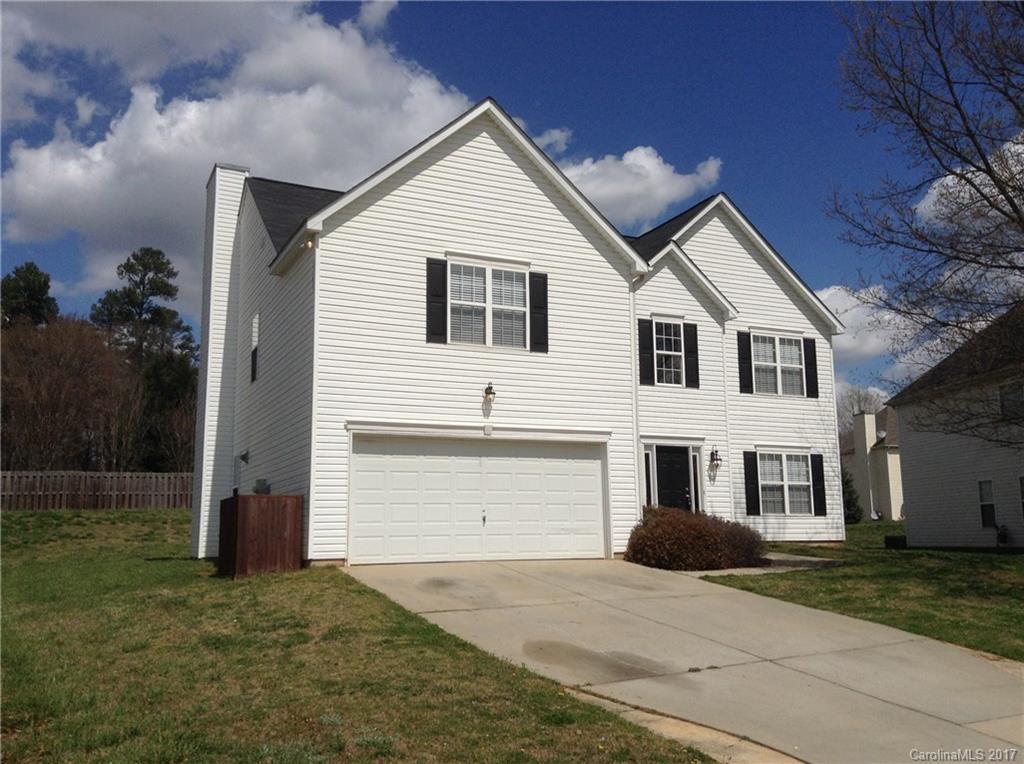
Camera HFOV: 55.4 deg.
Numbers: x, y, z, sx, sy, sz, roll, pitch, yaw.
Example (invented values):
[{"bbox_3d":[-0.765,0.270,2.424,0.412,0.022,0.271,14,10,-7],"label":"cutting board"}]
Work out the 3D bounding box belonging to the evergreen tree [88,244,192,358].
[{"bbox_3d":[-23.200,-0.186,60.571,6.600,16.600,6.600,0,-8,0],"label":"evergreen tree"}]

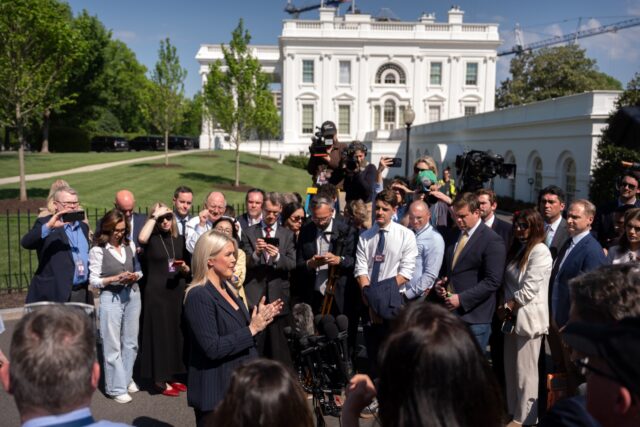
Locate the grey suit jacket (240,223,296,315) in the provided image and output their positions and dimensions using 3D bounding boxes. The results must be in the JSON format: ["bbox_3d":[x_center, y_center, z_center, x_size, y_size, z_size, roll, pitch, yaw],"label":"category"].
[{"bbox_3d":[-0.435,0.466,4.805,0.490,0.790,0.380,0,7,-3],"label":"grey suit jacket"}]

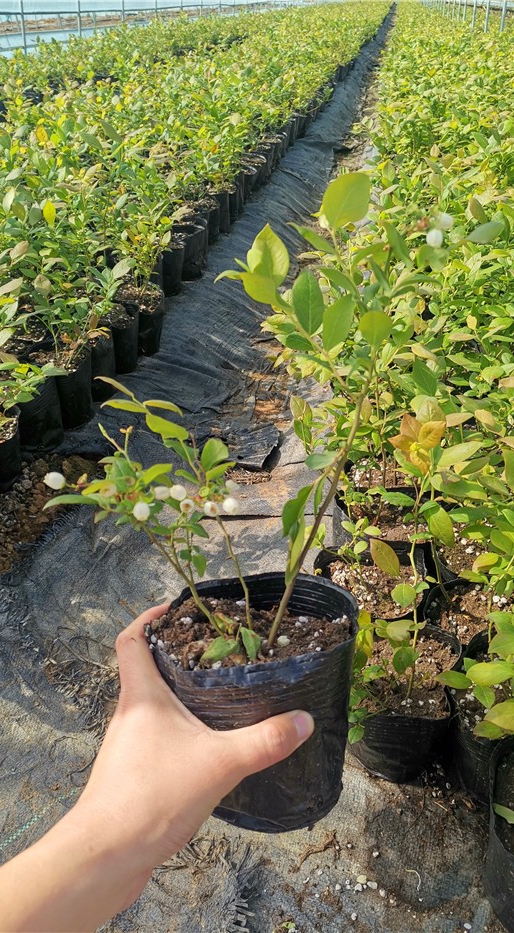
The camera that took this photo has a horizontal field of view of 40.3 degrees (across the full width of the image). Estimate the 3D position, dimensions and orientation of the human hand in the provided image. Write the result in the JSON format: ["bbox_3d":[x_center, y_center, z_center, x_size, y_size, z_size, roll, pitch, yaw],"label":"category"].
[{"bbox_3d":[-0.032,0.158,0.406,0.124,0.102,0.178,1,34,0],"label":"human hand"}]

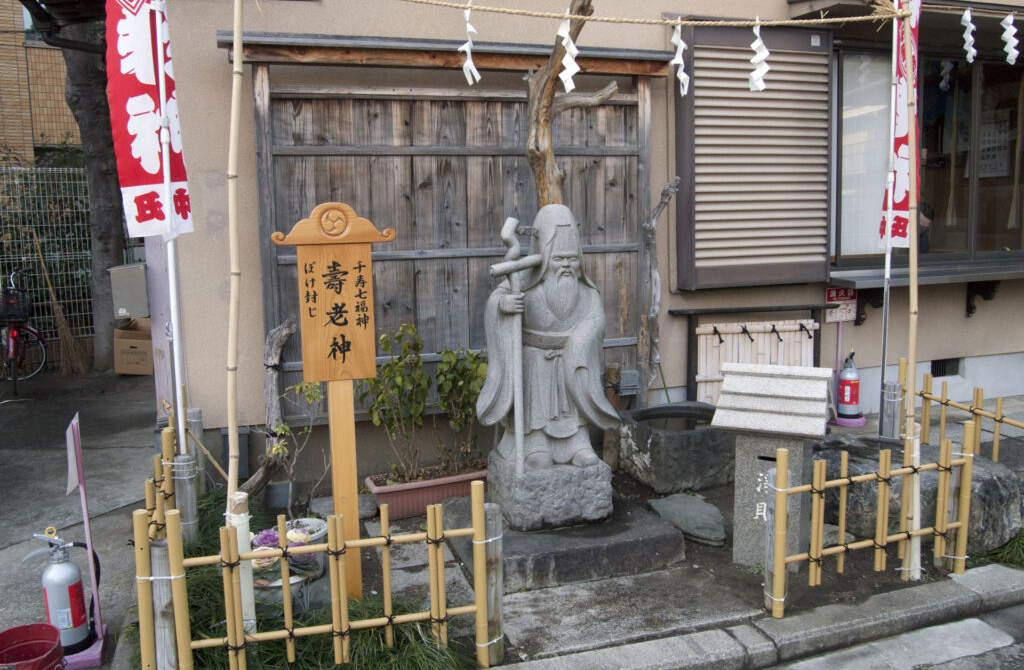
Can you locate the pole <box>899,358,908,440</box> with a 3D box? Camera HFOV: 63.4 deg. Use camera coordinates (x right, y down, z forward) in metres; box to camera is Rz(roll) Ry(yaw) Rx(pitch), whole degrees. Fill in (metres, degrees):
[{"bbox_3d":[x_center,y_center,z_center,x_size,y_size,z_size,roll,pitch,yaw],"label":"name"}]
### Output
[{"bbox_3d":[2.793,0.467,5.932,0.050,0.610,0.050,-1,6,0],"label":"pole"}]

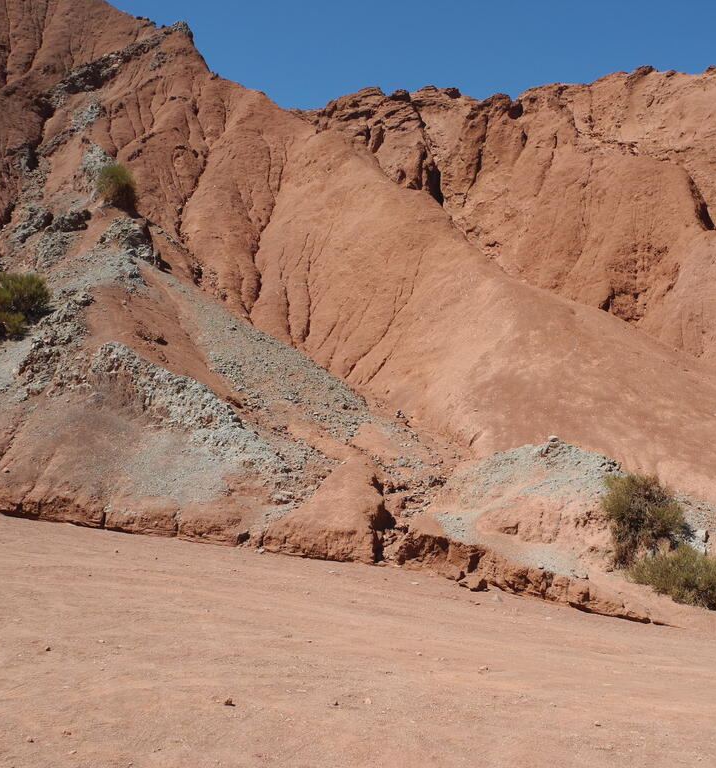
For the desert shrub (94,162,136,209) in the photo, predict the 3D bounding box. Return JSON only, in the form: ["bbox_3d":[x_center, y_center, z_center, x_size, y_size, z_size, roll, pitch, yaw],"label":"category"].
[{"bbox_3d":[-6.002,-4.925,20.500,0.980,0.950,0.950,1,-2,-16],"label":"desert shrub"}]

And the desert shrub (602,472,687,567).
[{"bbox_3d":[2.698,1.267,7.800,0.740,0.780,0.650,-1,-2,19],"label":"desert shrub"}]

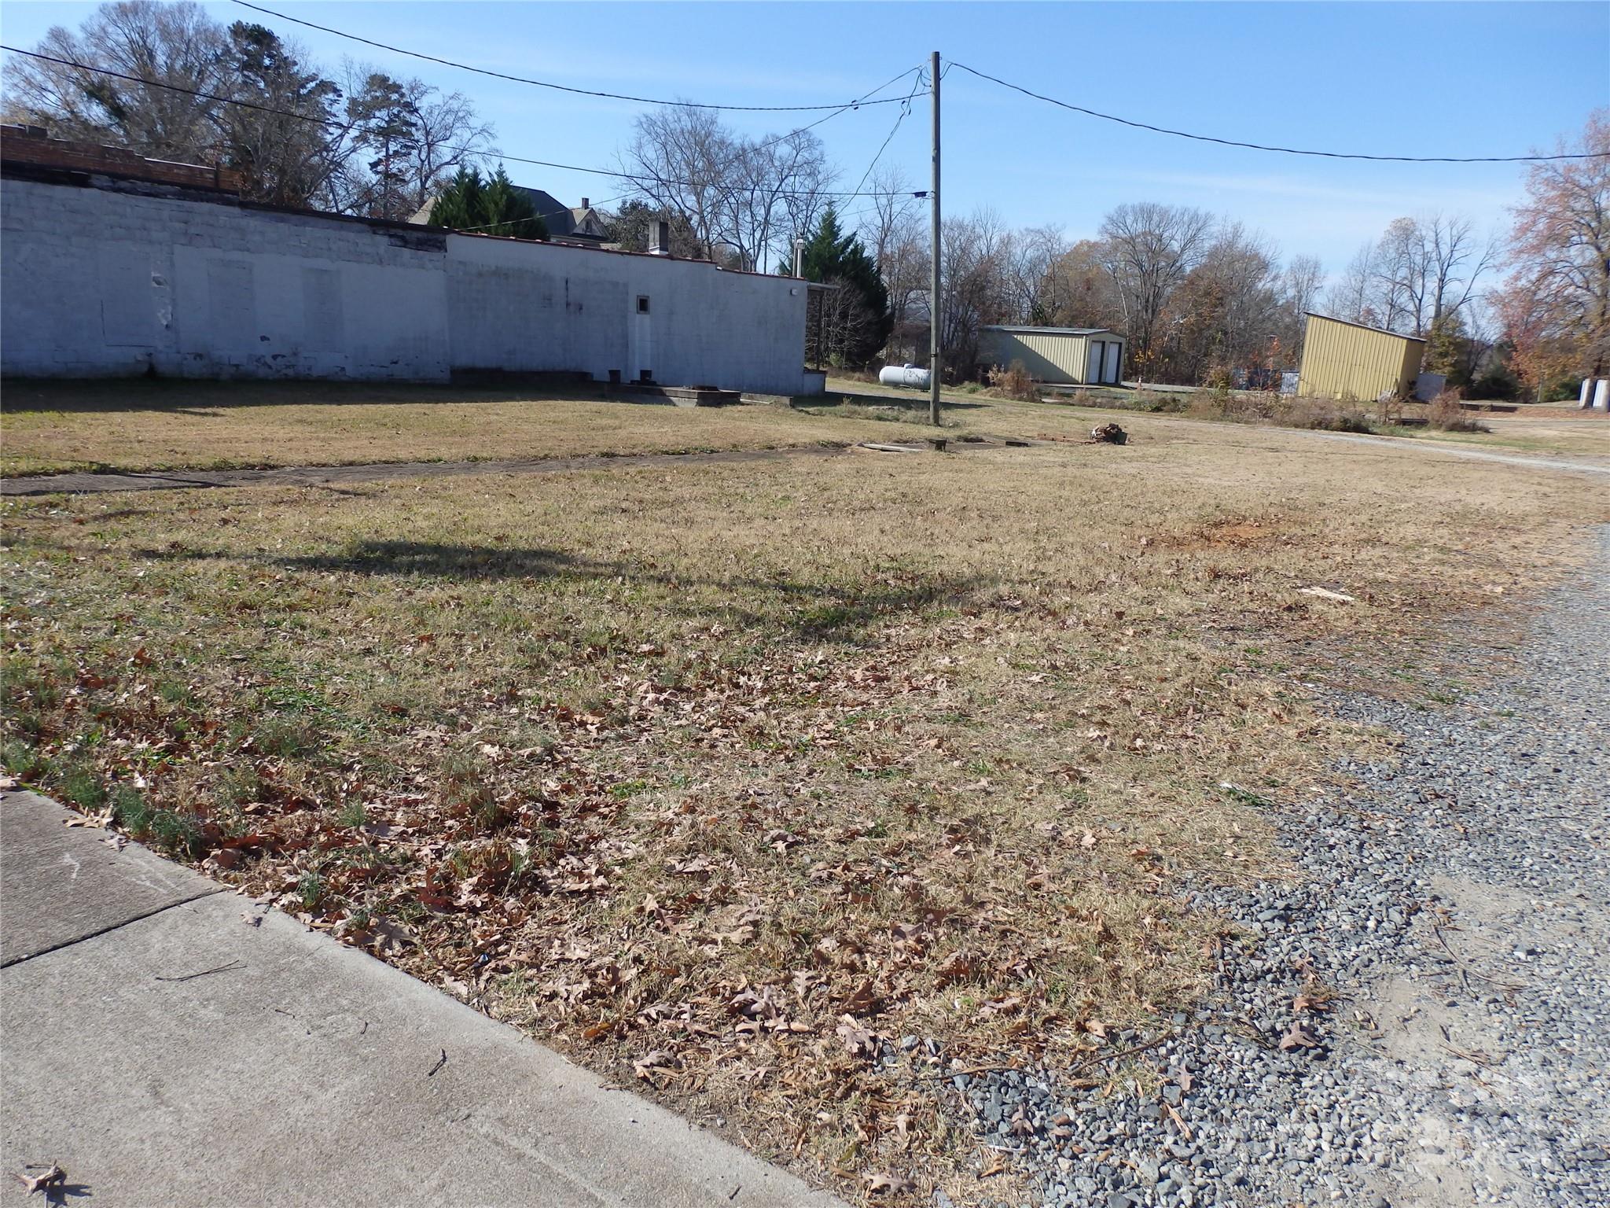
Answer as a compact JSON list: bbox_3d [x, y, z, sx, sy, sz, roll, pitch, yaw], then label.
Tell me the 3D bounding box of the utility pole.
[{"bbox_3d":[2.824,-7.751,25.107,0.200,7.770,0.200,-1,12,1],"label":"utility pole"}]

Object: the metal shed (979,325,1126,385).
[{"bbox_3d":[14.641,-14.969,69.844,7.242,3.095,5.995,11,15,35],"label":"metal shed"}]

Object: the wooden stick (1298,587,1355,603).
[{"bbox_3d":[3.614,-0.054,8.046,0.358,0.030,0.070,13,16,38],"label":"wooden stick"}]

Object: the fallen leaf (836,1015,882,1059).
[{"bbox_3d":[0.125,1.016,2.727,0.100,0.045,0.100,2,13,0],"label":"fallen leaf"}]

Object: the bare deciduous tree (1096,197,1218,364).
[{"bbox_3d":[25.398,-22.324,84.000,8.000,12.263,7.200,2,13,0],"label":"bare deciduous tree"}]

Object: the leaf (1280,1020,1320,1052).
[{"bbox_3d":[1.199,1.044,2.812,0.090,0.035,0.075,7,13,21],"label":"leaf"}]

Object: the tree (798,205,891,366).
[{"bbox_3d":[2.079,-16.762,63.000,5.000,8.778,5.000,2,13,0],"label":"tree"}]

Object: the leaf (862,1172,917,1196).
[{"bbox_3d":[0.166,1.131,2.269,0.100,0.022,0.055,3,13,4],"label":"leaf"}]

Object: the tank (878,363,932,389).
[{"bbox_3d":[4.118,-9.142,47.000,2.350,1.000,0.780,10,15,31],"label":"tank"}]

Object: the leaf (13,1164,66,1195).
[{"bbox_3d":[-1.438,1.080,2.185,0.100,0.040,0.055,-5,15,-30],"label":"leaf"}]

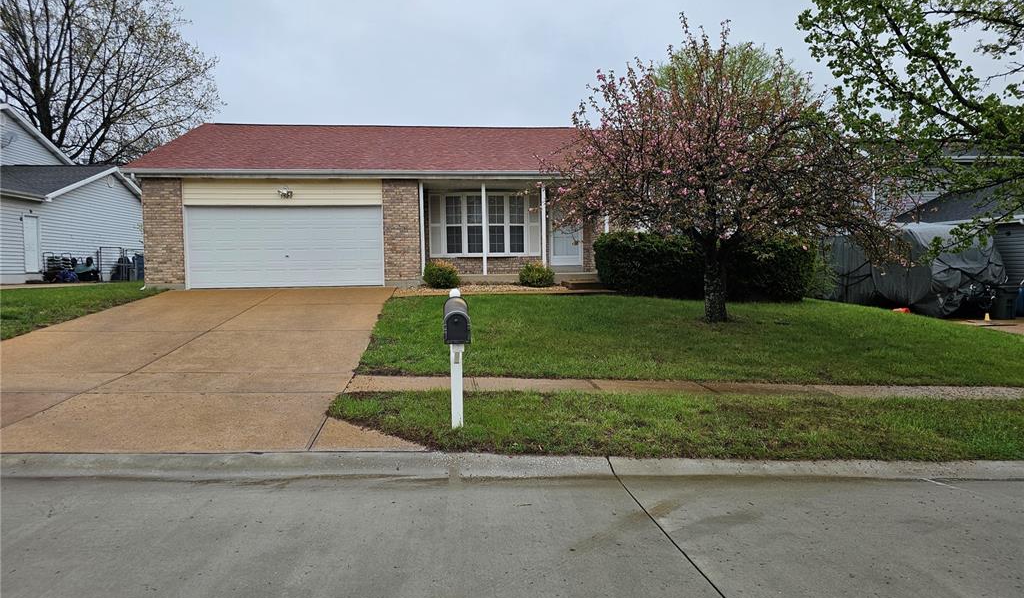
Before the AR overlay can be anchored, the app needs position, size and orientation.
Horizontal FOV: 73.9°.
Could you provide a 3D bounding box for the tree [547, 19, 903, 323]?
[{"bbox_3d":[4.264,-2.623,14.173,7.200,6.300,6.500,-1,2,-8],"label":"tree"}]

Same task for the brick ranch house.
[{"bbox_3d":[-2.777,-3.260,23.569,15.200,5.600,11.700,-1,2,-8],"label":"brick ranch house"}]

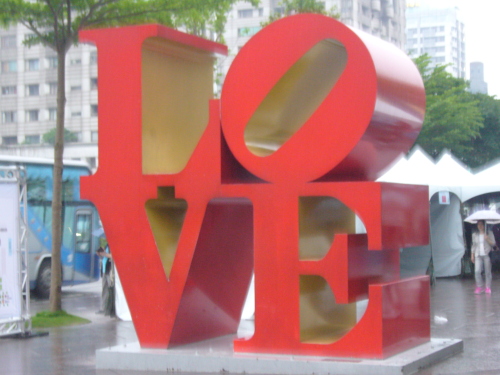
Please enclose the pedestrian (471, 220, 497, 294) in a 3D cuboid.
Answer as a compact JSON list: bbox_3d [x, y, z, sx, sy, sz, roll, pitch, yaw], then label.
[{"bbox_3d":[4.997,1.486,24.400,0.530,1.600,0.360,0,-1,16],"label":"pedestrian"}]

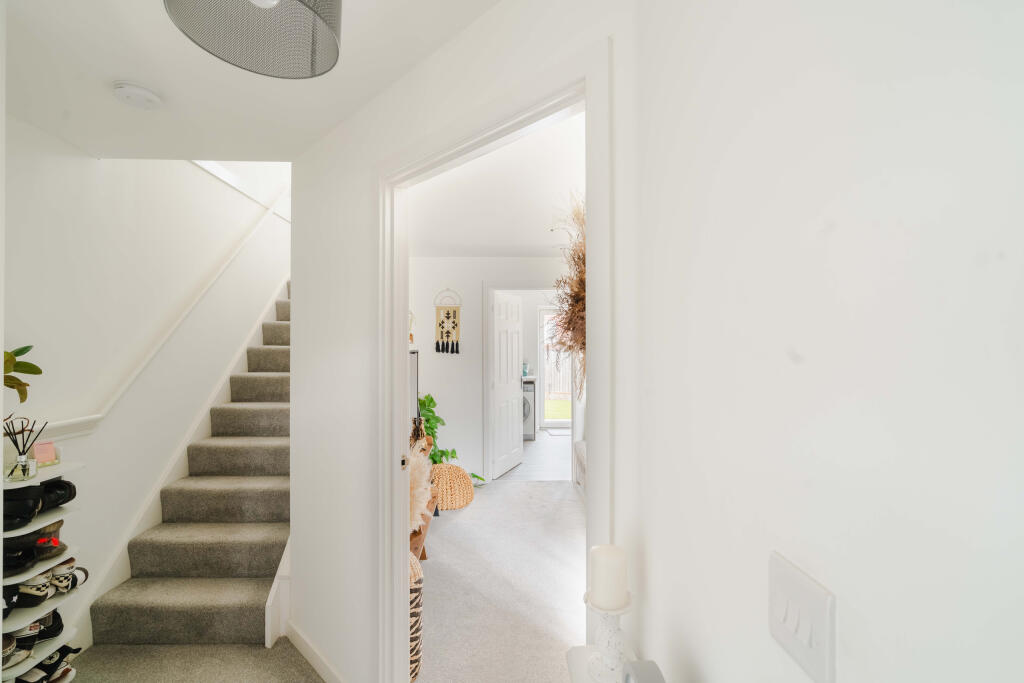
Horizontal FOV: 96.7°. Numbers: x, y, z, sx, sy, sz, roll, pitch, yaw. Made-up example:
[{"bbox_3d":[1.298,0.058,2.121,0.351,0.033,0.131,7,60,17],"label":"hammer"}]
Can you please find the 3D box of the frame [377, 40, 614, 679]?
[{"bbox_3d":[-0.096,0.420,1.314,0.954,2.065,0.130,0,0,45],"label":"frame"}]

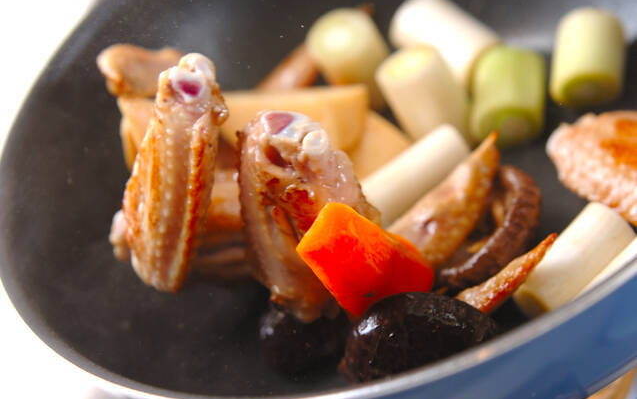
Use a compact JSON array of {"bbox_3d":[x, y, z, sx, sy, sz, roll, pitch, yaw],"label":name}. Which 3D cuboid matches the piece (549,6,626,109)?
[{"bbox_3d":[0.084,-0.044,0.577,0.021,0.021,0.025,13,62,-16],"label":"piece"}]

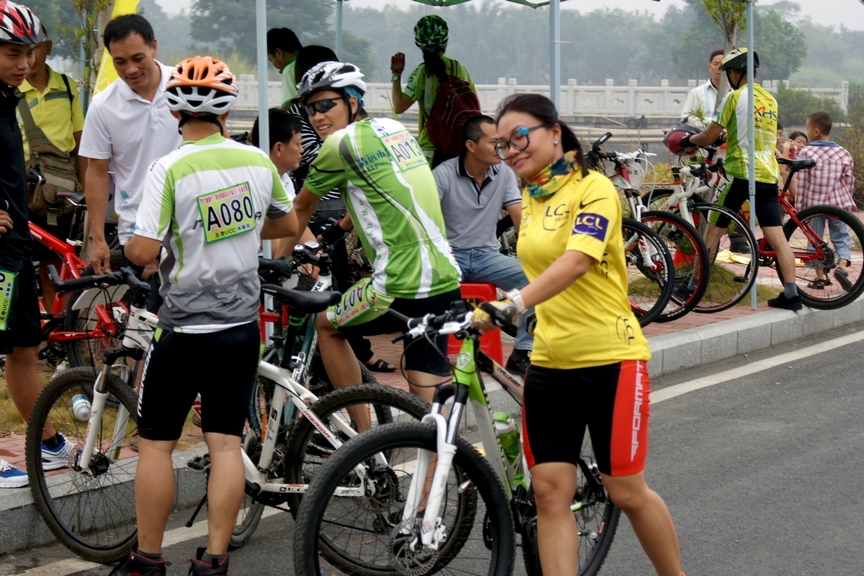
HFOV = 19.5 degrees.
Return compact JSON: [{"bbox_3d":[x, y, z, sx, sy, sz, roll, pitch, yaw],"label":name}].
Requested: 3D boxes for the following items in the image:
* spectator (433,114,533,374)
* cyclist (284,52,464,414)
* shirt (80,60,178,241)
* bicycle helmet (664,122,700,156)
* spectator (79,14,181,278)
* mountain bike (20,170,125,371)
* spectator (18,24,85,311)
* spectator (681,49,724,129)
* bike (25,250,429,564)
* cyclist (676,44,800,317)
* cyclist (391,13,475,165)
[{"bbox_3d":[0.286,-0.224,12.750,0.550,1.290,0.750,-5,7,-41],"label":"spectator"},{"bbox_3d":[-0.219,0.013,9.600,0.820,1.700,0.580,4,7,41],"label":"cyclist"},{"bbox_3d":[-1.050,-0.504,9.396,0.530,0.690,0.320,0,5,0],"label":"shirt"},{"bbox_3d":[1.629,-0.969,16.257,0.270,0.200,0.210,1,5,18],"label":"bicycle helmet"},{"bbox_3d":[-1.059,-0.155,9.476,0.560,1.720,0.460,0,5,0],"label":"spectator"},{"bbox_3d":[-1.879,-0.048,12.288,1.740,1.030,0.630,4,6,39],"label":"mountain bike"},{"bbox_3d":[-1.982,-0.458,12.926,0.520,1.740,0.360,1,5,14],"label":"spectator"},{"bbox_3d":[2.281,-1.089,20.200,0.520,1.650,0.330,-1,5,-9],"label":"spectator"},{"bbox_3d":[-0.641,0.454,8.530,1.670,1.020,0.620,1,5,19],"label":"bike"},{"bbox_3d":[1.996,-0.717,16.150,0.780,1.650,0.620,4,7,41],"label":"cyclist"},{"bbox_3d":[0.021,-0.869,15.977,0.580,1.720,0.480,-2,6,-22],"label":"cyclist"}]

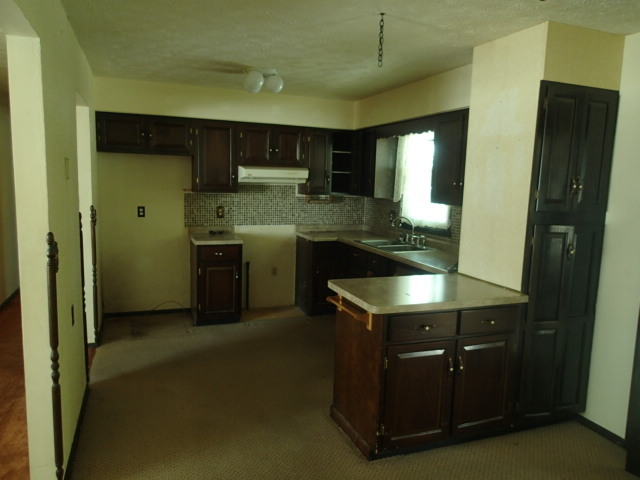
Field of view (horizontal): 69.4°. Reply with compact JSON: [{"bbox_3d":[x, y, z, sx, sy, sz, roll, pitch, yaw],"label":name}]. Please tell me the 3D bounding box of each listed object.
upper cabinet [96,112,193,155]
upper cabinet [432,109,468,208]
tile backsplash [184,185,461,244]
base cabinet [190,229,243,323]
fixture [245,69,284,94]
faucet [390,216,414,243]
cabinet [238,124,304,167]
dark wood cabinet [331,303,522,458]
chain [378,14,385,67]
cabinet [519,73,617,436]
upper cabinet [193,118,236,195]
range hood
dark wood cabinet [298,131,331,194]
[{"bbox_3d":[-1.813,-1.082,4.817,0.910,0.379,0.325,-1,8,-21],"label":"upper cabinet"},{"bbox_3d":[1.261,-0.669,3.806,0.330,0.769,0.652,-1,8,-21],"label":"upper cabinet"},{"bbox_3d":[-0.069,-0.251,4.612,2.259,0.480,2.259,-1,8,-21],"label":"tile backsplash"},{"bbox_3d":[-1.161,0.416,5.115,0.480,0.913,0.628,-1,8,-21],"label":"base cabinet"},{"bbox_3d":[-0.468,-1.357,3.964,0.348,0.202,0.172,-1,8,-21],"label":"fixture"},{"bbox_3d":[0.878,-0.099,4.854,0.283,0.293,0.061,-1,8,-21],"label":"faucet"},{"bbox_3d":[-0.583,-1.066,5.299,0.772,0.451,0.325,-1,8,-21],"label":"cabinet"},{"bbox_3d":[0.655,0.767,2.953,0.990,0.874,0.566,-1,8,-21],"label":"dark wood cabinet"},{"bbox_3d":[0.342,-1.114,2.581,0.026,0.286,0.026,2,7,0],"label":"chain"},{"bbox_3d":[1.428,0.114,3.171,0.622,2.163,0.612,-1,8,-21],"label":"cabinet"},{"bbox_3d":[-1.181,-0.912,5.136,0.470,0.769,0.330,-1,8,-21],"label":"upper cabinet"},{"bbox_3d":[-0.570,-0.741,5.267,0.780,0.159,0.476,-1,8,-21],"label":"range hood"},{"bbox_3d":[-0.107,-0.933,5.544,0.388,0.769,0.330,-1,8,-21],"label":"dark wood cabinet"}]

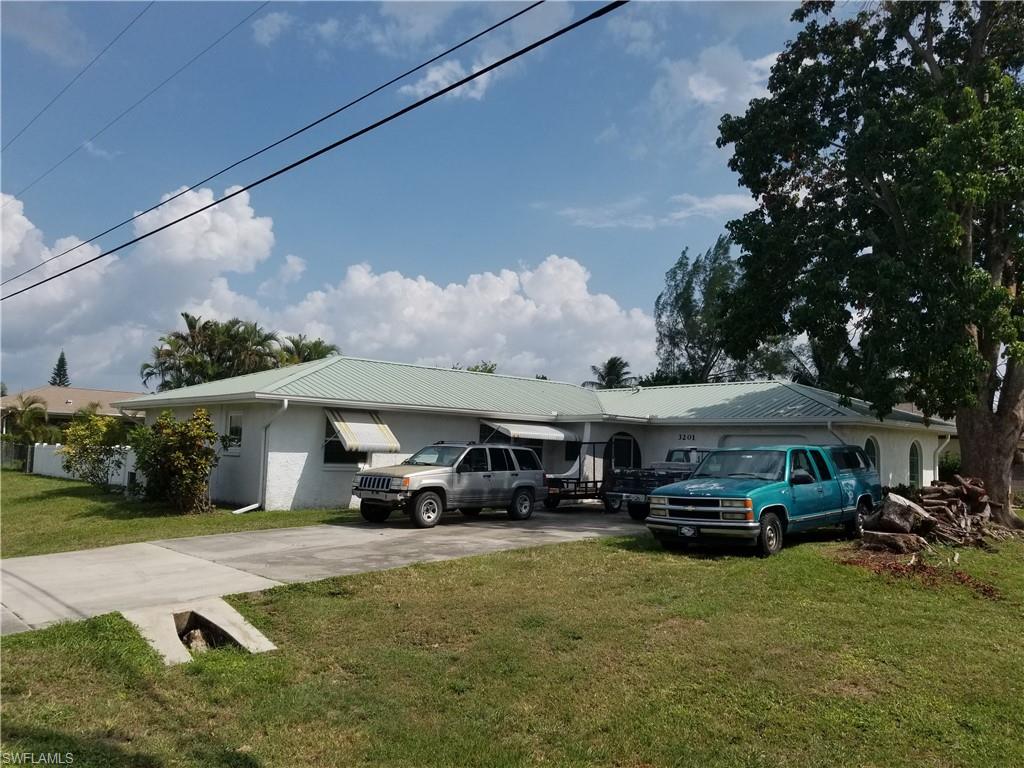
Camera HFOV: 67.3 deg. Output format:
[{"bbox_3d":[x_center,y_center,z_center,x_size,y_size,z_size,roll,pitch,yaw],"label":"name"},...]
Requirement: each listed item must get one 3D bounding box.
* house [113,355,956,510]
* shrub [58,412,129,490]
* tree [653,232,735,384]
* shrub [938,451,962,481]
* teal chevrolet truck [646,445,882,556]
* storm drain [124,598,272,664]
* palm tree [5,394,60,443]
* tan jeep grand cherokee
[{"bbox_3d":[0.754,1.444,23.686,19.140,4.180,18.060,6,-7,-43],"label":"house"},{"bbox_3d":[-13.077,2.077,23.880,2.200,2.260,2.200,6,-7,-43],"label":"shrub"},{"bbox_3d":[12.447,-1.855,49.369,7.200,15.810,7.200,6,-7,-43],"label":"tree"},{"bbox_3d":[15.079,3.260,26.352,1.400,1.820,1.400,6,-7,-43],"label":"shrub"},{"bbox_3d":[4.791,2.029,14.020,5.500,1.800,2.000,6,-7,-44],"label":"teal chevrolet truck"},{"bbox_3d":[-2.835,2.251,7.031,1.340,0.350,1.010,-3,-7,44],"label":"storm drain"},{"bbox_3d":[-22.562,2.235,35.889,2.800,3.500,2.800,6,-7,-43],"label":"palm tree"},{"bbox_3d":[-1.145,2.035,16.256,1.800,1.700,4.420,-3,-7,42],"label":"tan jeep grand cherokee"}]

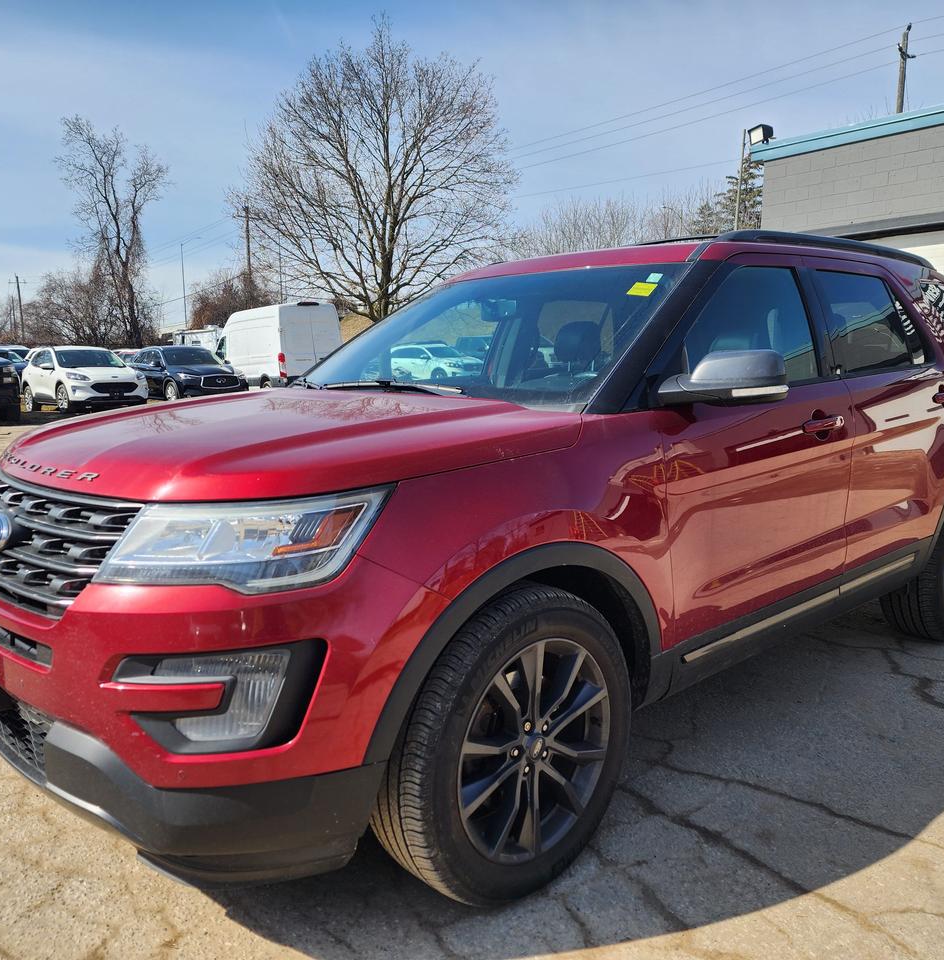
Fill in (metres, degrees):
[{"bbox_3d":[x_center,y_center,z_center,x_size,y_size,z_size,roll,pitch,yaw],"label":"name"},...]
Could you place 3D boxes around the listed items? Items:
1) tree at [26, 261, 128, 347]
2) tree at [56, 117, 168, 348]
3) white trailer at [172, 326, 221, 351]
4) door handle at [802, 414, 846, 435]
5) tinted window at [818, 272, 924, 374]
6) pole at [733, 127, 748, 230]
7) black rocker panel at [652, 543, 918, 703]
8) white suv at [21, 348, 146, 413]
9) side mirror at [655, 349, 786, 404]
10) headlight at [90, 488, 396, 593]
[{"bbox_3d":[-21.337,-8.573,46.000,4.900,6.300,4.600,-4,9,-27],"label":"tree"},{"bbox_3d":[-19.866,-12.848,47.000,5.600,13.800,5.200,-4,9,-25],"label":"tree"},{"bbox_3d":[-14.649,-7.002,47.796,2.350,2.900,5.700,-8,10,-44],"label":"white trailer"},{"bbox_3d":[1.157,-0.181,2.788,0.240,0.048,0.060,-7,10,-41],"label":"door handle"},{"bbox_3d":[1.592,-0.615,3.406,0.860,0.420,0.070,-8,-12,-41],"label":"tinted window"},{"bbox_3d":[9.365,-7.813,30.000,0.130,9.300,0.130,-1,8,0],"label":"pole"},{"bbox_3d":[1.175,0.449,3.007,1.920,0.200,0.110,-7,11,-41],"label":"black rocker panel"},{"bbox_3d":[-9.958,-2.589,21.800,1.880,1.680,4.580,-8,11,-43],"label":"white suv"},{"bbox_3d":[0.678,-0.273,2.308,0.270,0.165,0.270,-7,10,-41],"label":"side mirror"},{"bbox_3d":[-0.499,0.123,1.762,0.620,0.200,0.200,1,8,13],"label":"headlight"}]

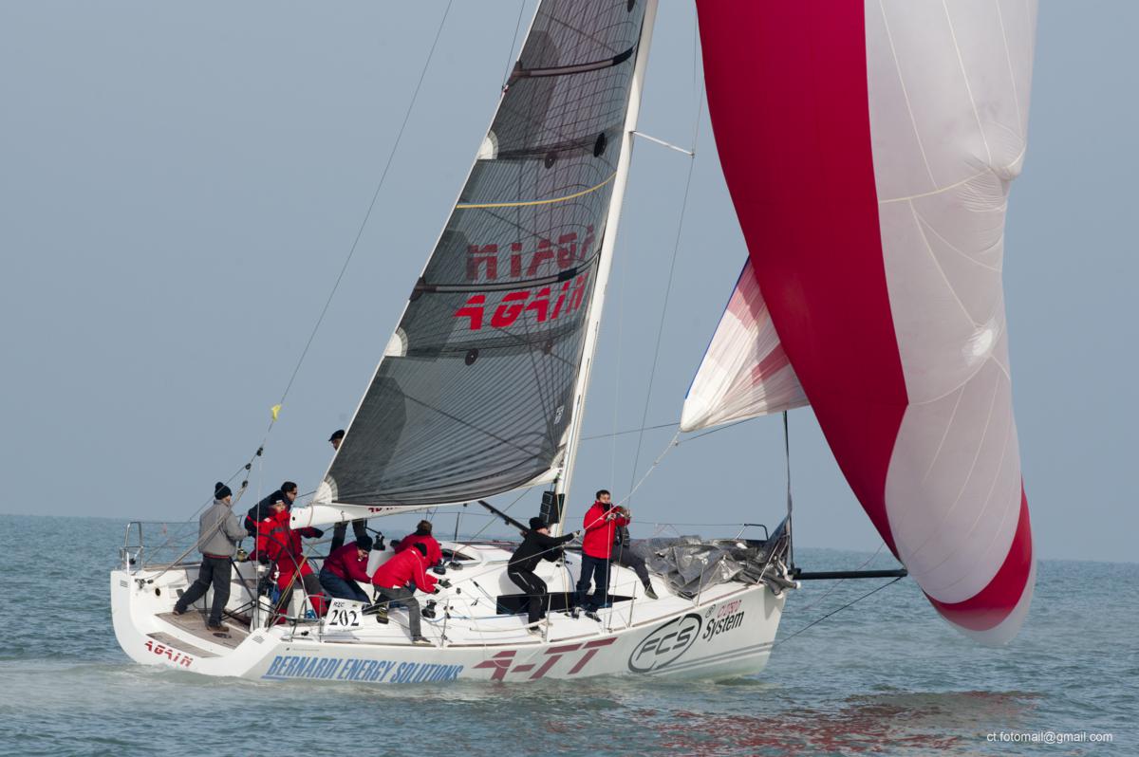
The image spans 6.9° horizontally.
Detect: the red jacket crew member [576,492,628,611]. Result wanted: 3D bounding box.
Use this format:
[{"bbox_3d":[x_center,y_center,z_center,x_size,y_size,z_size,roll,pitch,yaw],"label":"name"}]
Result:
[{"bbox_3d":[0.402,2.282,123.600,0.550,1.690,0.620,2,-1,44],"label":"red jacket crew member"}]

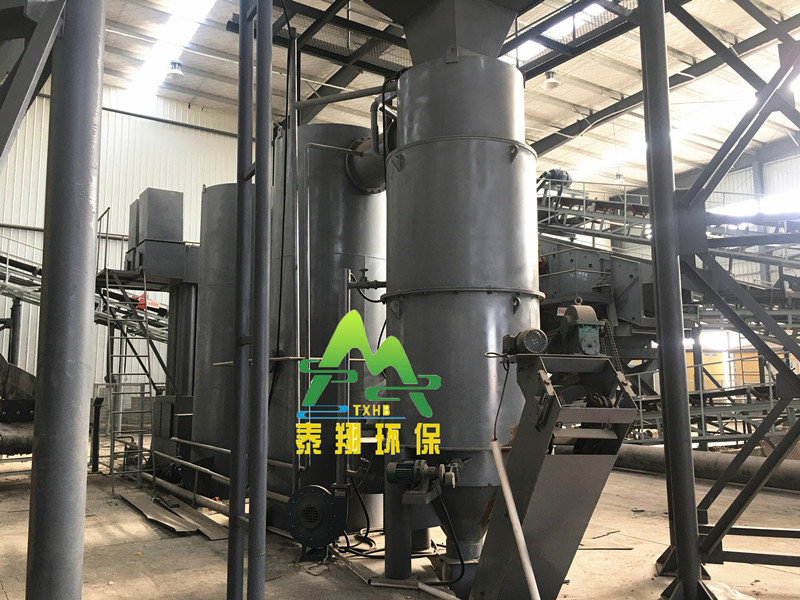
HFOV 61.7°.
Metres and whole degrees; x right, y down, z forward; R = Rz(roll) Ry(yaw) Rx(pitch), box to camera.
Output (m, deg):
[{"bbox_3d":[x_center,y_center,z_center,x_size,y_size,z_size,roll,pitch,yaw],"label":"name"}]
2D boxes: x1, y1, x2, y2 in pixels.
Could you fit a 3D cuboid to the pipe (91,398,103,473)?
[{"bbox_3d":[-5.516,2.456,12.208,0.160,1.310,0.160,-1,-7,0],"label":"pipe"}]

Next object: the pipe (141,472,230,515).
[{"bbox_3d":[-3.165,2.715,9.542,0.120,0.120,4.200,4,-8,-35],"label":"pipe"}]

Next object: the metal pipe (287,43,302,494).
[{"bbox_3d":[-1.072,-0.378,6.852,0.085,5.096,0.085,0,-7,-9],"label":"metal pipe"}]

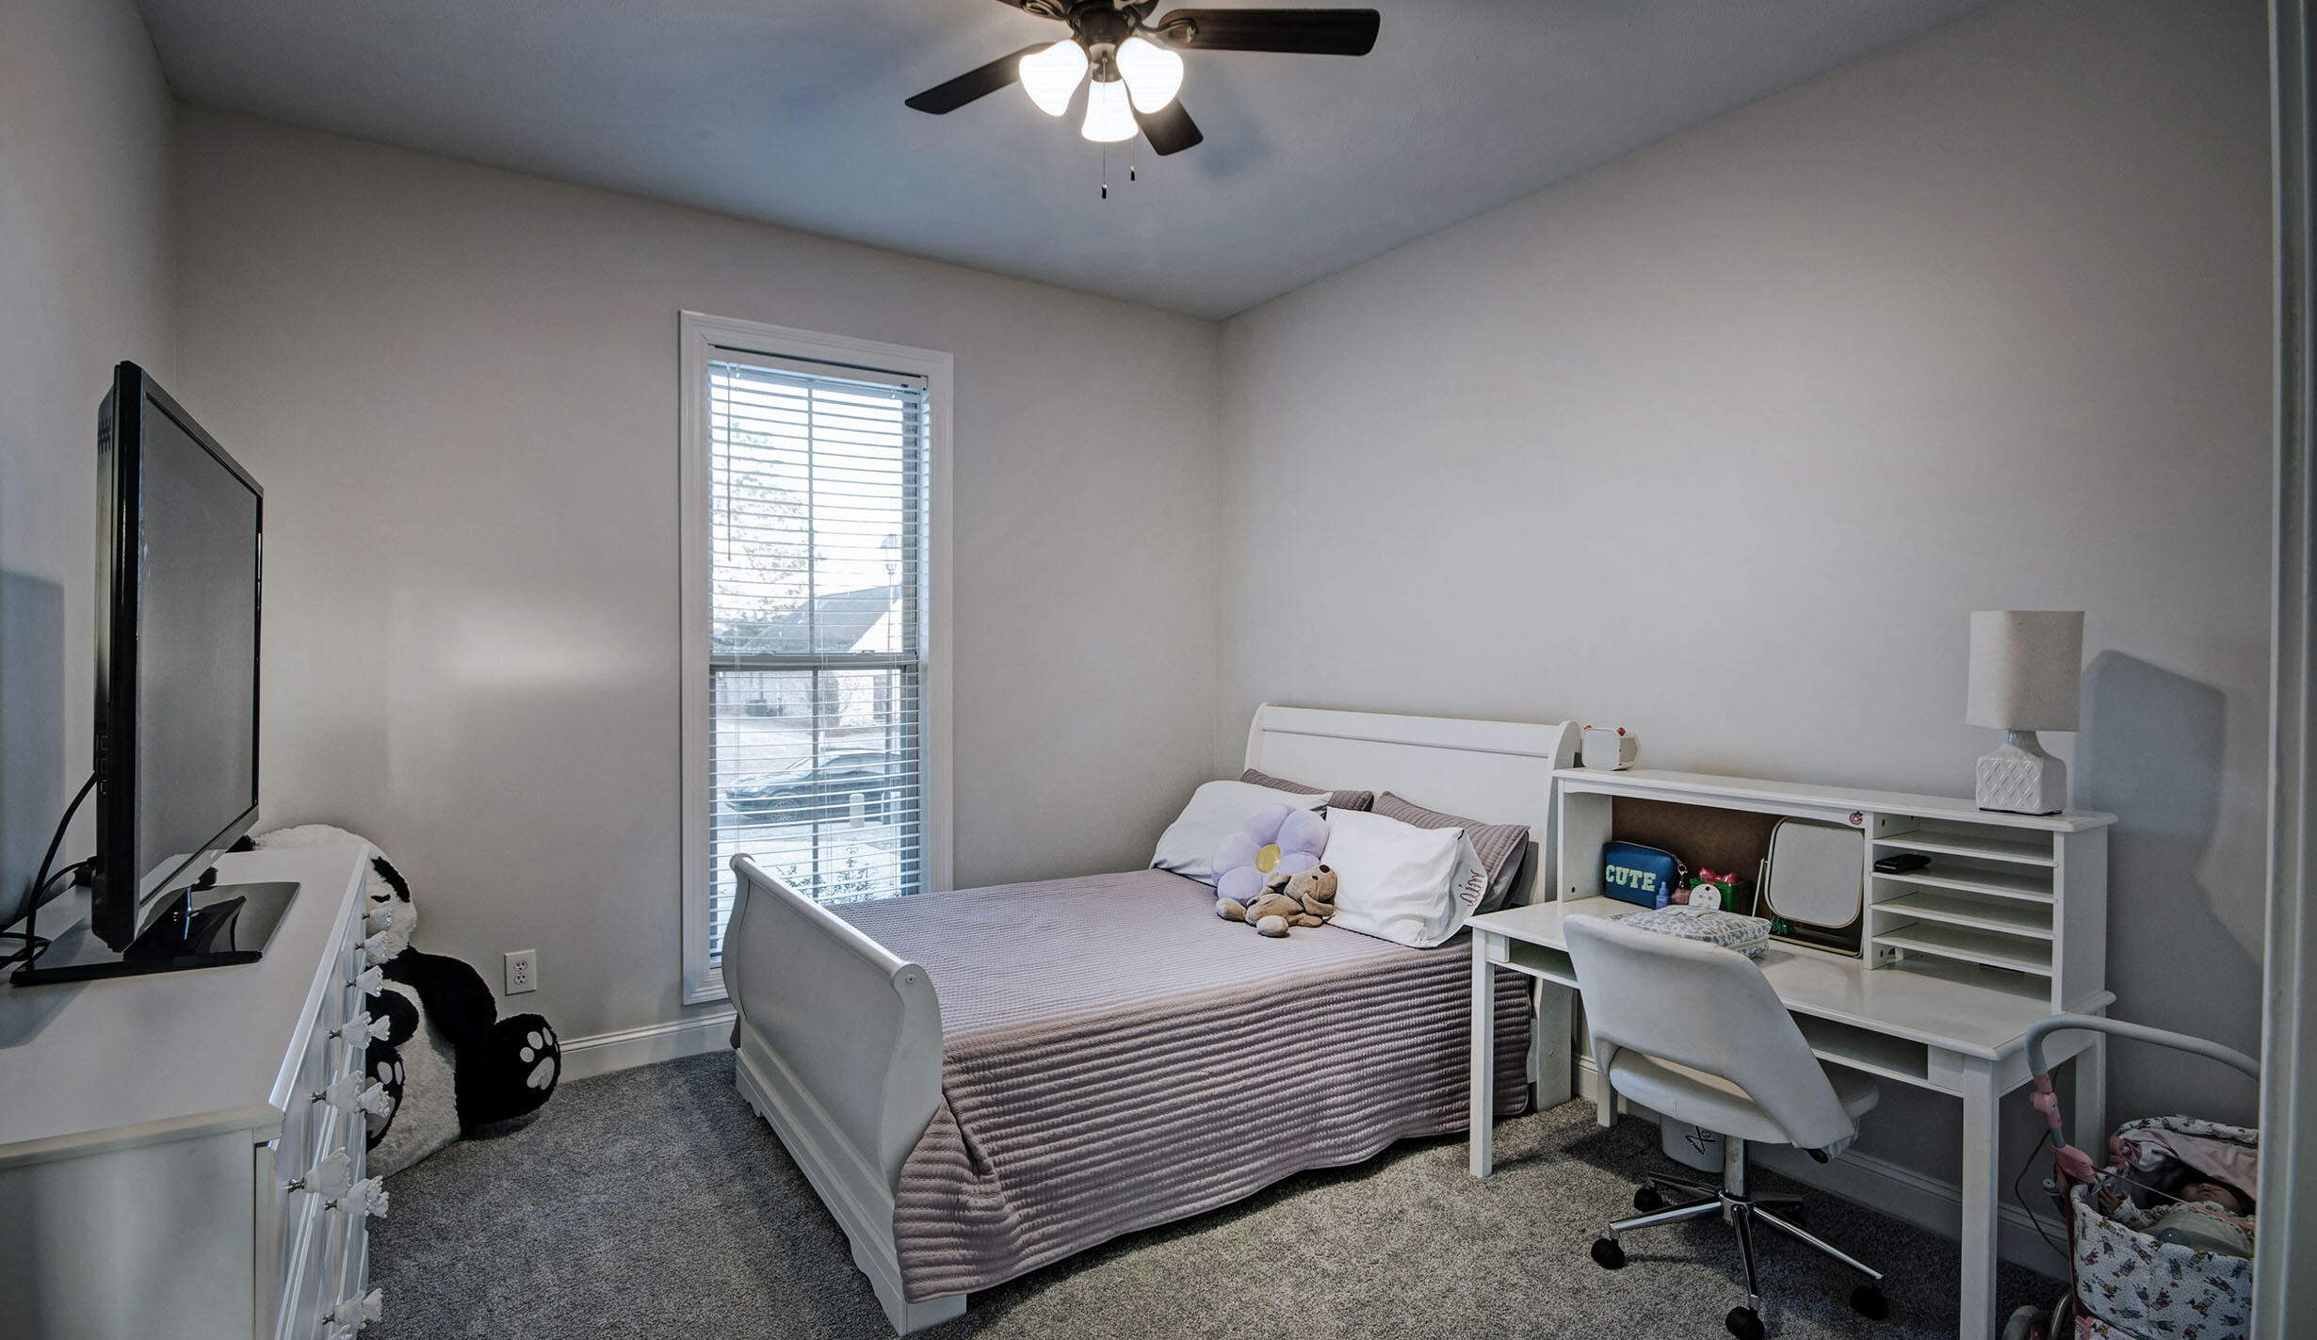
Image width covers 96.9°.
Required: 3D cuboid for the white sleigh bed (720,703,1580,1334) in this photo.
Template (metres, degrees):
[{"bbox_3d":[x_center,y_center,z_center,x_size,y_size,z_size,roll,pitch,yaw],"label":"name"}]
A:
[{"bbox_3d":[-0.051,0.783,3.397,2.270,1.245,1.535,-1,1,-32],"label":"white sleigh bed"}]

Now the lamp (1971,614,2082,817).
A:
[{"bbox_3d":[1.894,0.090,2.252,0.165,0.450,0.165,-1,1,-35],"label":"lamp"}]

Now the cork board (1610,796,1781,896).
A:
[{"bbox_3d":[1.584,0.521,2.855,0.020,0.330,0.700,-1,1,-35],"label":"cork board"}]

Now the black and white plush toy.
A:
[{"bbox_3d":[-2.227,0.922,3.025,0.580,0.970,0.650,0,1,17],"label":"black and white plush toy"}]

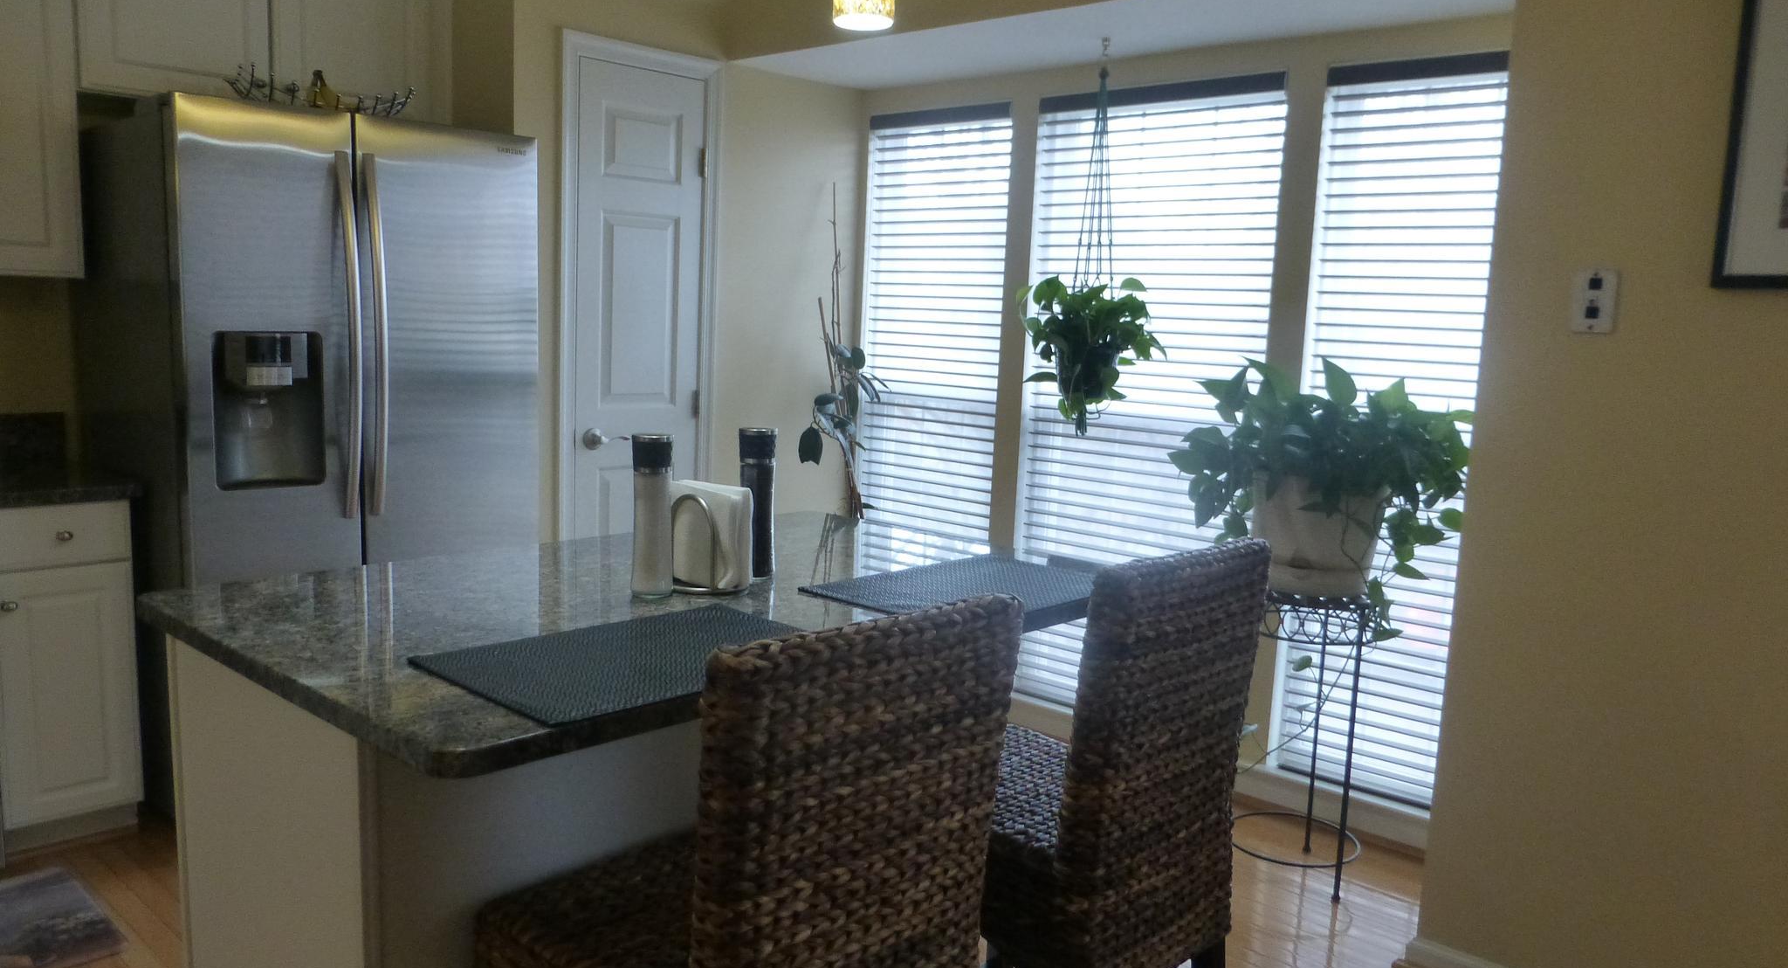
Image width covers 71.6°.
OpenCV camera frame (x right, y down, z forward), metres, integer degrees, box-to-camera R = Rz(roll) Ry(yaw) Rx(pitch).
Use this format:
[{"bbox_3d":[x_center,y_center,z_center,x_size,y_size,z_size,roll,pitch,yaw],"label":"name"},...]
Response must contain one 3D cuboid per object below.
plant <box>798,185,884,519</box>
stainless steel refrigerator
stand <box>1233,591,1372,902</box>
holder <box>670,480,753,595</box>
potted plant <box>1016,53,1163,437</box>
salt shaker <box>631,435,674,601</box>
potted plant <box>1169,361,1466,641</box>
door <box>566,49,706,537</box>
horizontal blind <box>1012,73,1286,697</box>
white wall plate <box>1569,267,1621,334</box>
[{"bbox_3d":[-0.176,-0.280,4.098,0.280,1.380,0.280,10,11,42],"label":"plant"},{"bbox_3d":[-1.606,-0.075,3.473,0.900,1.785,0.908,10,11,42],"label":"stainless steel refrigerator"},{"bbox_3d":[1.006,0.620,3.057,0.320,0.720,0.320,10,11,42],"label":"stand"},{"bbox_3d":[-0.297,0.079,1.984,0.155,0.155,0.105,10,11,42],"label":"holder"},{"bbox_3d":[0.566,-0.682,3.580,0.390,1.094,0.370,2,8,0],"label":"potted plant"},{"bbox_3d":[-0.366,0.046,1.881,0.065,0.245,0.065,2,8,0],"label":"salt shaker"},{"bbox_3d":[1.011,0.030,2.975,0.660,0.660,0.600,10,11,42],"label":"potted plant"},{"bbox_3d":[-0.811,-0.254,3.961,0.050,2.060,0.485,10,11,42],"label":"door"},{"bbox_3d":[0.729,-0.212,3.787,0.820,1.940,0.060,10,11,42],"label":"horizontal blind"},{"bbox_3d":[1.302,-0.338,2.304,0.071,0.116,0.008,9,10,41],"label":"white wall plate"}]

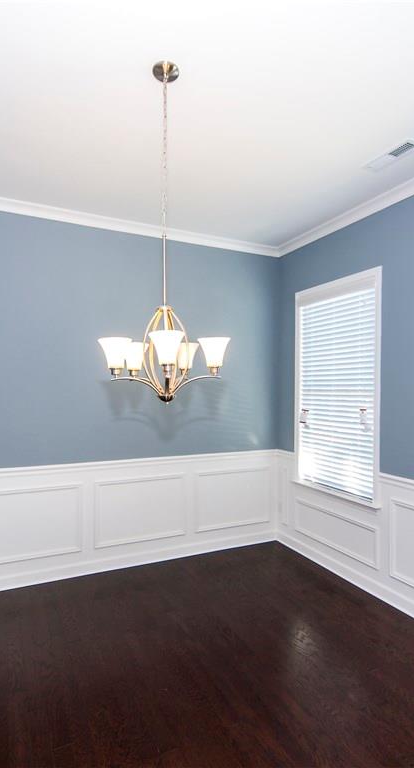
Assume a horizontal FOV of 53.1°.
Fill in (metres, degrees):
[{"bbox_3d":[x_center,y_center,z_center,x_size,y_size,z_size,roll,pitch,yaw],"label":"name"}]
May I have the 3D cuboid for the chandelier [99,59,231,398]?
[{"bbox_3d":[-0.170,-0.616,1.713,0.538,1.387,0.523,0,0,-11],"label":"chandelier"}]

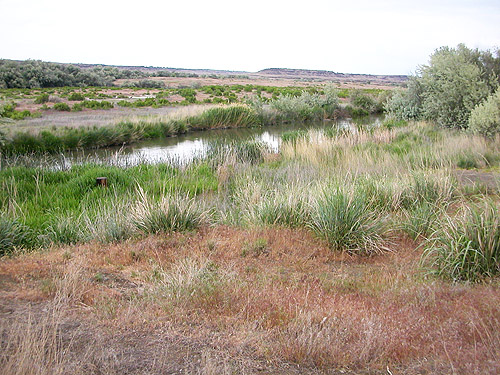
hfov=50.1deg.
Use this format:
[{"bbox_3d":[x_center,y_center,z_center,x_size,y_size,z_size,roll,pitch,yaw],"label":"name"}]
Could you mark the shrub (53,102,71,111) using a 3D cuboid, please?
[{"bbox_3d":[-17.637,-7.532,50.000,1.700,0.800,1.500,-4,12,-19],"label":"shrub"}]

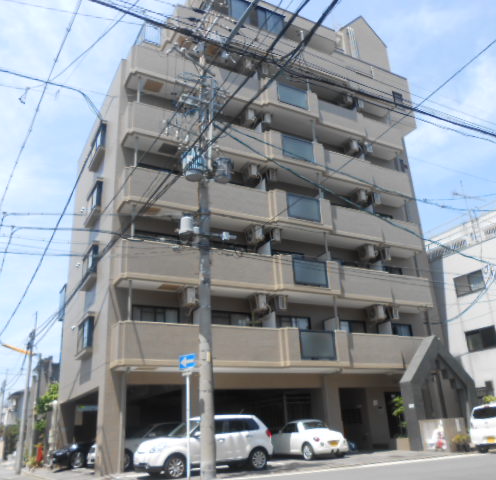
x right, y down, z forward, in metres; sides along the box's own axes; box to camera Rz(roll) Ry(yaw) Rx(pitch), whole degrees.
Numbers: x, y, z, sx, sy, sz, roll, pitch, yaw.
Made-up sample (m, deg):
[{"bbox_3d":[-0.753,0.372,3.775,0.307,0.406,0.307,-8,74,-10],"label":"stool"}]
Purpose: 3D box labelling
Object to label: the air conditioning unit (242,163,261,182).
[{"bbox_3d":[0.130,-2.855,20.878,0.300,0.570,0.780,7,-23,-24],"label":"air conditioning unit"}]

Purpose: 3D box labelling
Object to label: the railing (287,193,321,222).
[{"bbox_3d":[2.339,-1.317,19.877,1.620,1.060,0.080,8,-24,-26],"label":"railing"}]

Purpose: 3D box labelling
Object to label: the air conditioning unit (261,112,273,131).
[{"bbox_3d":[0.717,-5.409,22.231,0.300,0.560,0.780,9,-24,-28],"label":"air conditioning unit"}]

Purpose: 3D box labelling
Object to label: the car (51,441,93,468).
[{"bbox_3d":[-5.689,8.437,19.727,4.400,1.470,1.700,7,-23,-24],"label":"car"}]

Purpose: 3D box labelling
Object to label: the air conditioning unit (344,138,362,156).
[{"bbox_3d":[5.194,-4.555,24.227,0.320,0.580,0.780,8,-24,-26],"label":"air conditioning unit"}]

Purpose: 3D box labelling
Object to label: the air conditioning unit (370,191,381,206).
[{"bbox_3d":[6.114,-1.865,23.599,0.320,0.580,0.780,8,-24,-26],"label":"air conditioning unit"}]

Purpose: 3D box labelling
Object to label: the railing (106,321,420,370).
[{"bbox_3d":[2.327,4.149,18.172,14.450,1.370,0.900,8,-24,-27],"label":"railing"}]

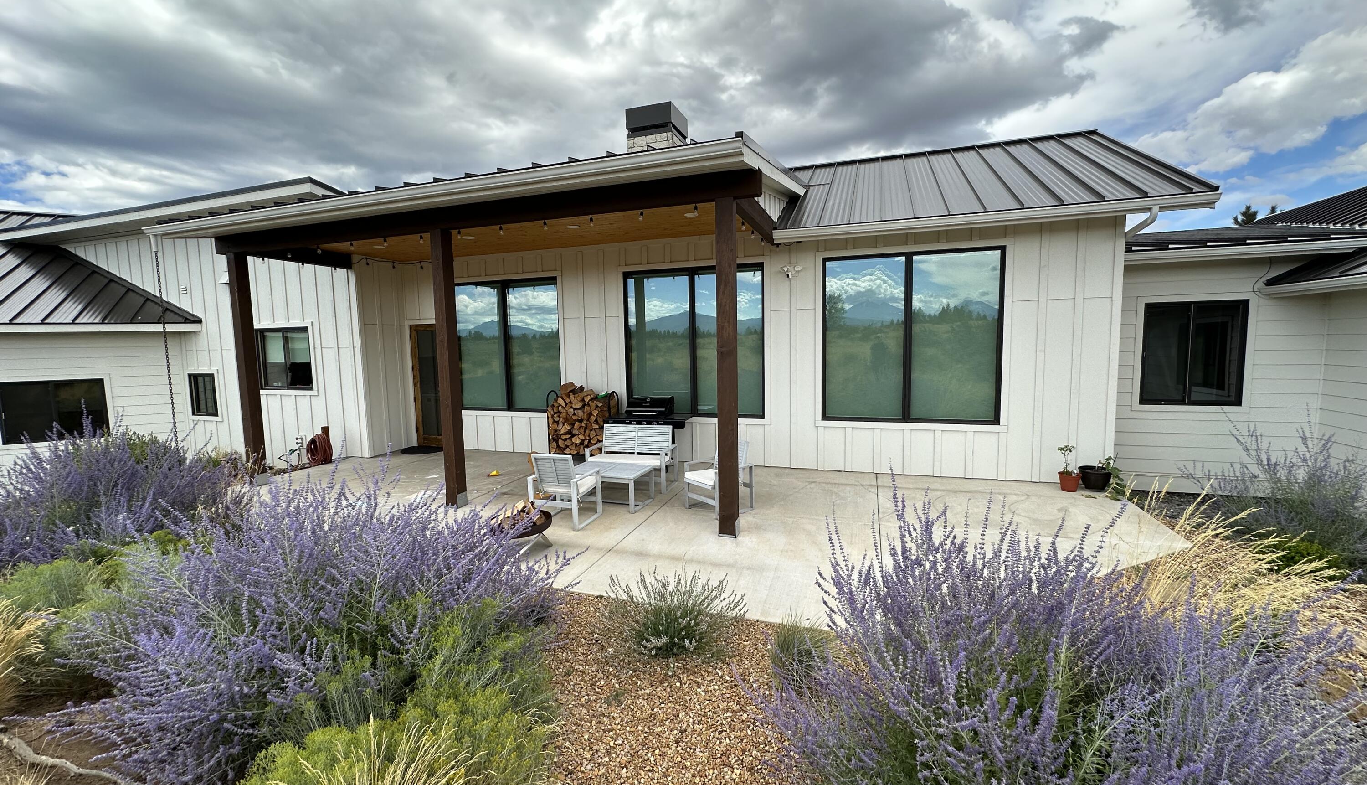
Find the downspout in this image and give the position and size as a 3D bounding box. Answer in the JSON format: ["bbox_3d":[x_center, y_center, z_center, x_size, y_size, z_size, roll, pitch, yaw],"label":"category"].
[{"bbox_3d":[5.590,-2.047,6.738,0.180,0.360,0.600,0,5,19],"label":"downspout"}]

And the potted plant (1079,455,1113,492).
[{"bbox_3d":[5.347,1.014,7.156,0.410,0.440,0.380,0,5,19],"label":"potted plant"}]

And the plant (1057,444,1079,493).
[{"bbox_3d":[4.976,0.960,7.118,0.270,0.580,0.260,0,5,19],"label":"plant"}]

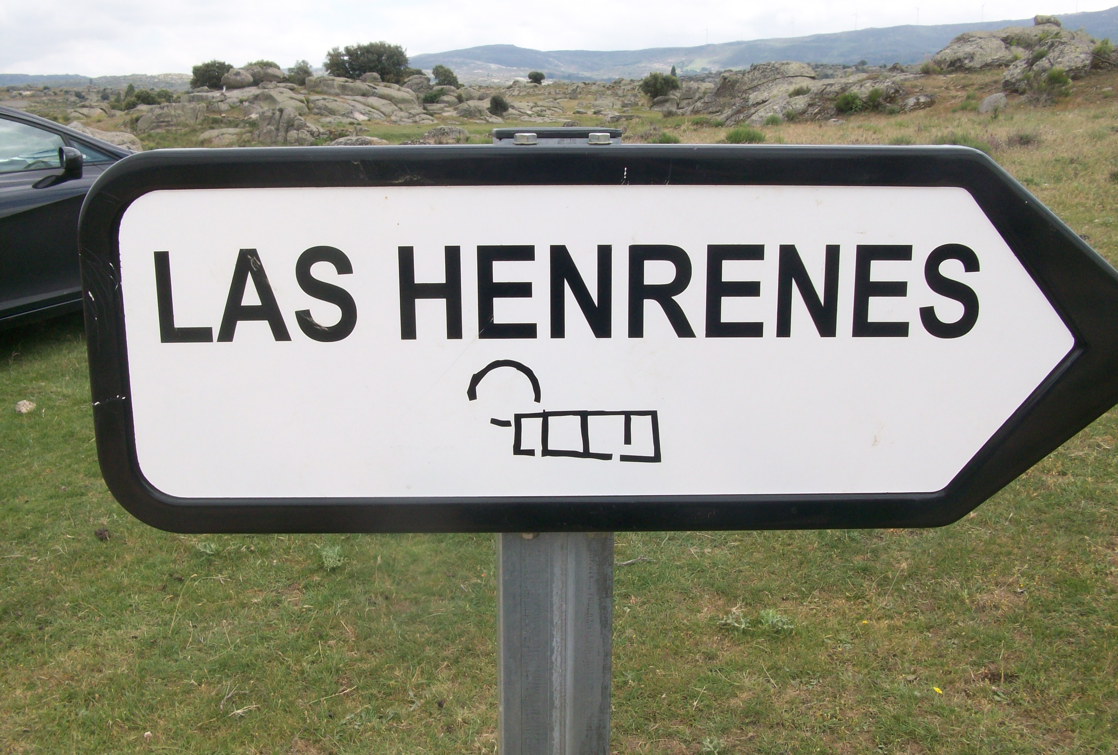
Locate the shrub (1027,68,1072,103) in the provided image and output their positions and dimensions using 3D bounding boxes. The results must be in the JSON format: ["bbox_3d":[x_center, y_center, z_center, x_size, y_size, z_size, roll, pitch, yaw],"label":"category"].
[{"bbox_3d":[10.693,-6.357,23.963,0.927,0.810,0.835,6,16,22],"label":"shrub"}]

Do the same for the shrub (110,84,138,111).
[{"bbox_3d":[-24.368,-15.682,61.516,1.507,1.517,1.357,-6,16,-20],"label":"shrub"}]

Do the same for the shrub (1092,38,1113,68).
[{"bbox_3d":[12.451,-7.395,25.126,0.451,0.672,0.406,7,17,24],"label":"shrub"}]

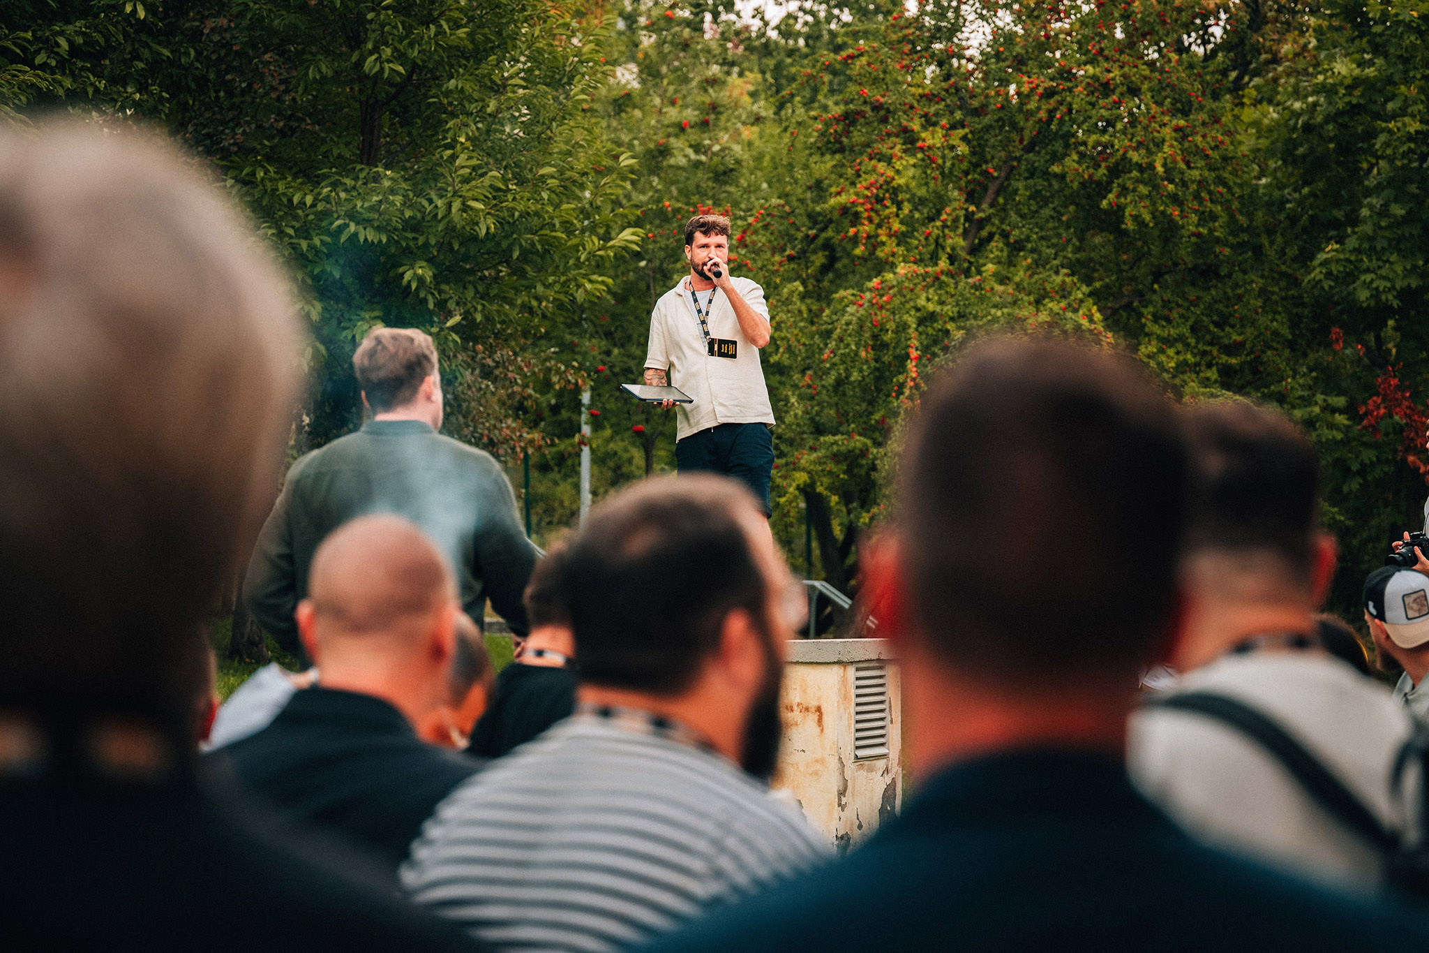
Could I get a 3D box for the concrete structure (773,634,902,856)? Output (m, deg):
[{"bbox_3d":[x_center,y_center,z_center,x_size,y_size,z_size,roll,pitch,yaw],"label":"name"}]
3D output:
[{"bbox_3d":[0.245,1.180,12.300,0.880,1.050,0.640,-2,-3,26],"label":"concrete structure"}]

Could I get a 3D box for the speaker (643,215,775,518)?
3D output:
[{"bbox_3d":[0.000,-0.200,12.250,0.620,1.810,0.460,0,-2,-2],"label":"speaker"}]

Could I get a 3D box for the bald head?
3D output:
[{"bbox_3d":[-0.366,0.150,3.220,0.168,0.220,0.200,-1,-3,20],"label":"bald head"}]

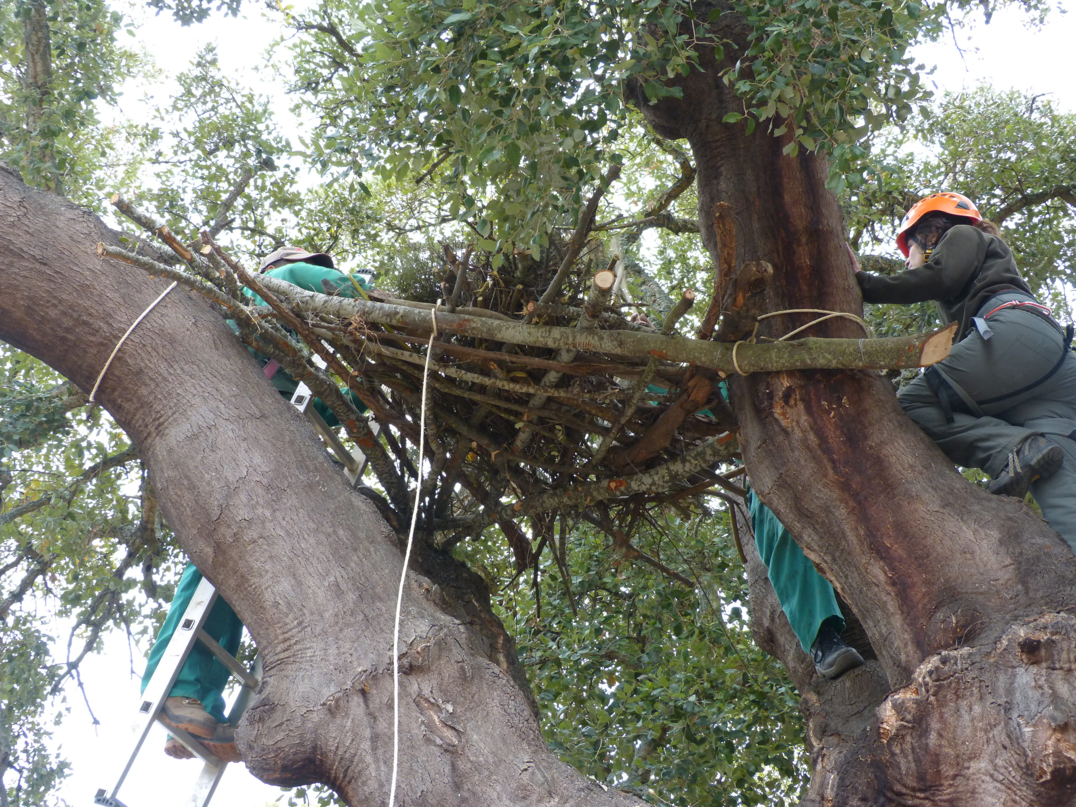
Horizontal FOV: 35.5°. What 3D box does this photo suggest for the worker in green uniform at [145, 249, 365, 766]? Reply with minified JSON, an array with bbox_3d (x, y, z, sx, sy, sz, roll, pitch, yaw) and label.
[{"bbox_3d":[-0.900,0.290,5.420,0.720,1.680,0.600,-6,-34,8],"label":"worker in green uniform"}]

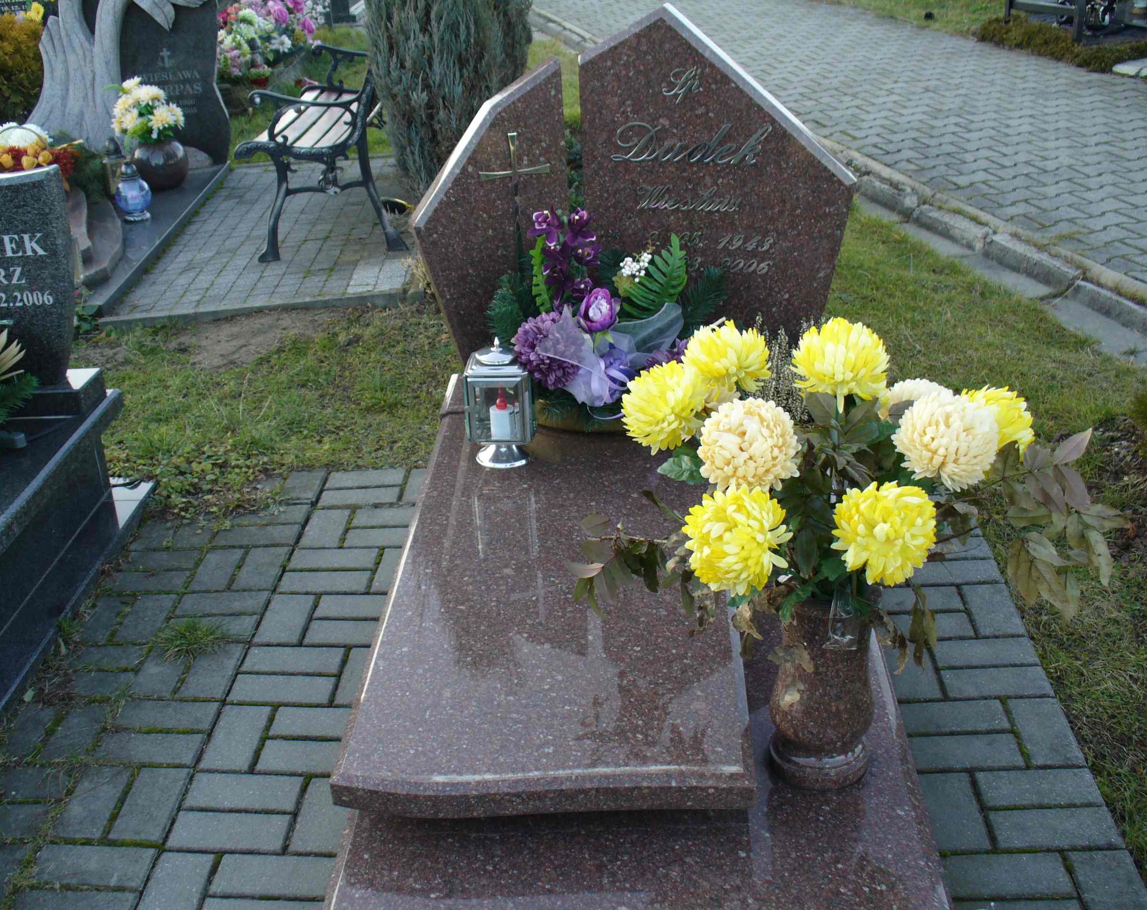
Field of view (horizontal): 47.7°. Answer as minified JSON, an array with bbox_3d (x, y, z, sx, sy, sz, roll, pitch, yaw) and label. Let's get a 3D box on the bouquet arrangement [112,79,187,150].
[{"bbox_3d":[-1.923,-1.536,5.858,0.320,0.330,0.290,0,26,3],"label":"bouquet arrangement"}]

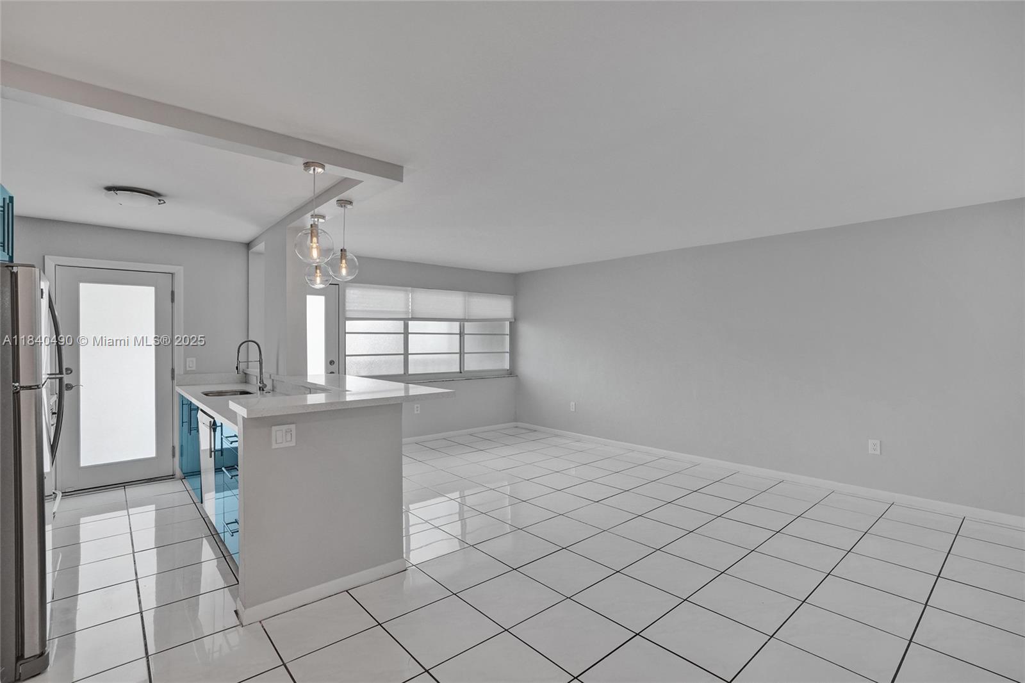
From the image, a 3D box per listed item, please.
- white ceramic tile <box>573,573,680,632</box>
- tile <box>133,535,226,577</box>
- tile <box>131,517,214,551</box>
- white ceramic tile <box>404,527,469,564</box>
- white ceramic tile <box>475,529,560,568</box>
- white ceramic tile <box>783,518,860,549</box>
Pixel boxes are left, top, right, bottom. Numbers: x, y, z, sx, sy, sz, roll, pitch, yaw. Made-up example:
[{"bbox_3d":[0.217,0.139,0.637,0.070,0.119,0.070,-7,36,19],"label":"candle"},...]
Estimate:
[{"bbox_3d":[0.626,1.410,2.482,0.427,0.010,0.427,0,0,-41],"label":"white ceramic tile"},{"bbox_3d":[-2.203,1.414,3.008,0.445,0.010,0.445,0,-1,-41],"label":"tile"},{"bbox_3d":[-2.546,1.444,3.408,0.443,0.010,0.443,0,0,-40],"label":"tile"},{"bbox_3d":[-0.579,1.379,3.082,0.430,0.010,0.430,0,0,-41],"label":"white ceramic tile"},{"bbox_3d":[0.038,1.415,3.120,0.445,0.010,0.445,0,-1,-41],"label":"white ceramic tile"},{"bbox_3d":[2.294,1.420,3.371,0.443,0.010,0.443,0,0,-42],"label":"white ceramic tile"}]

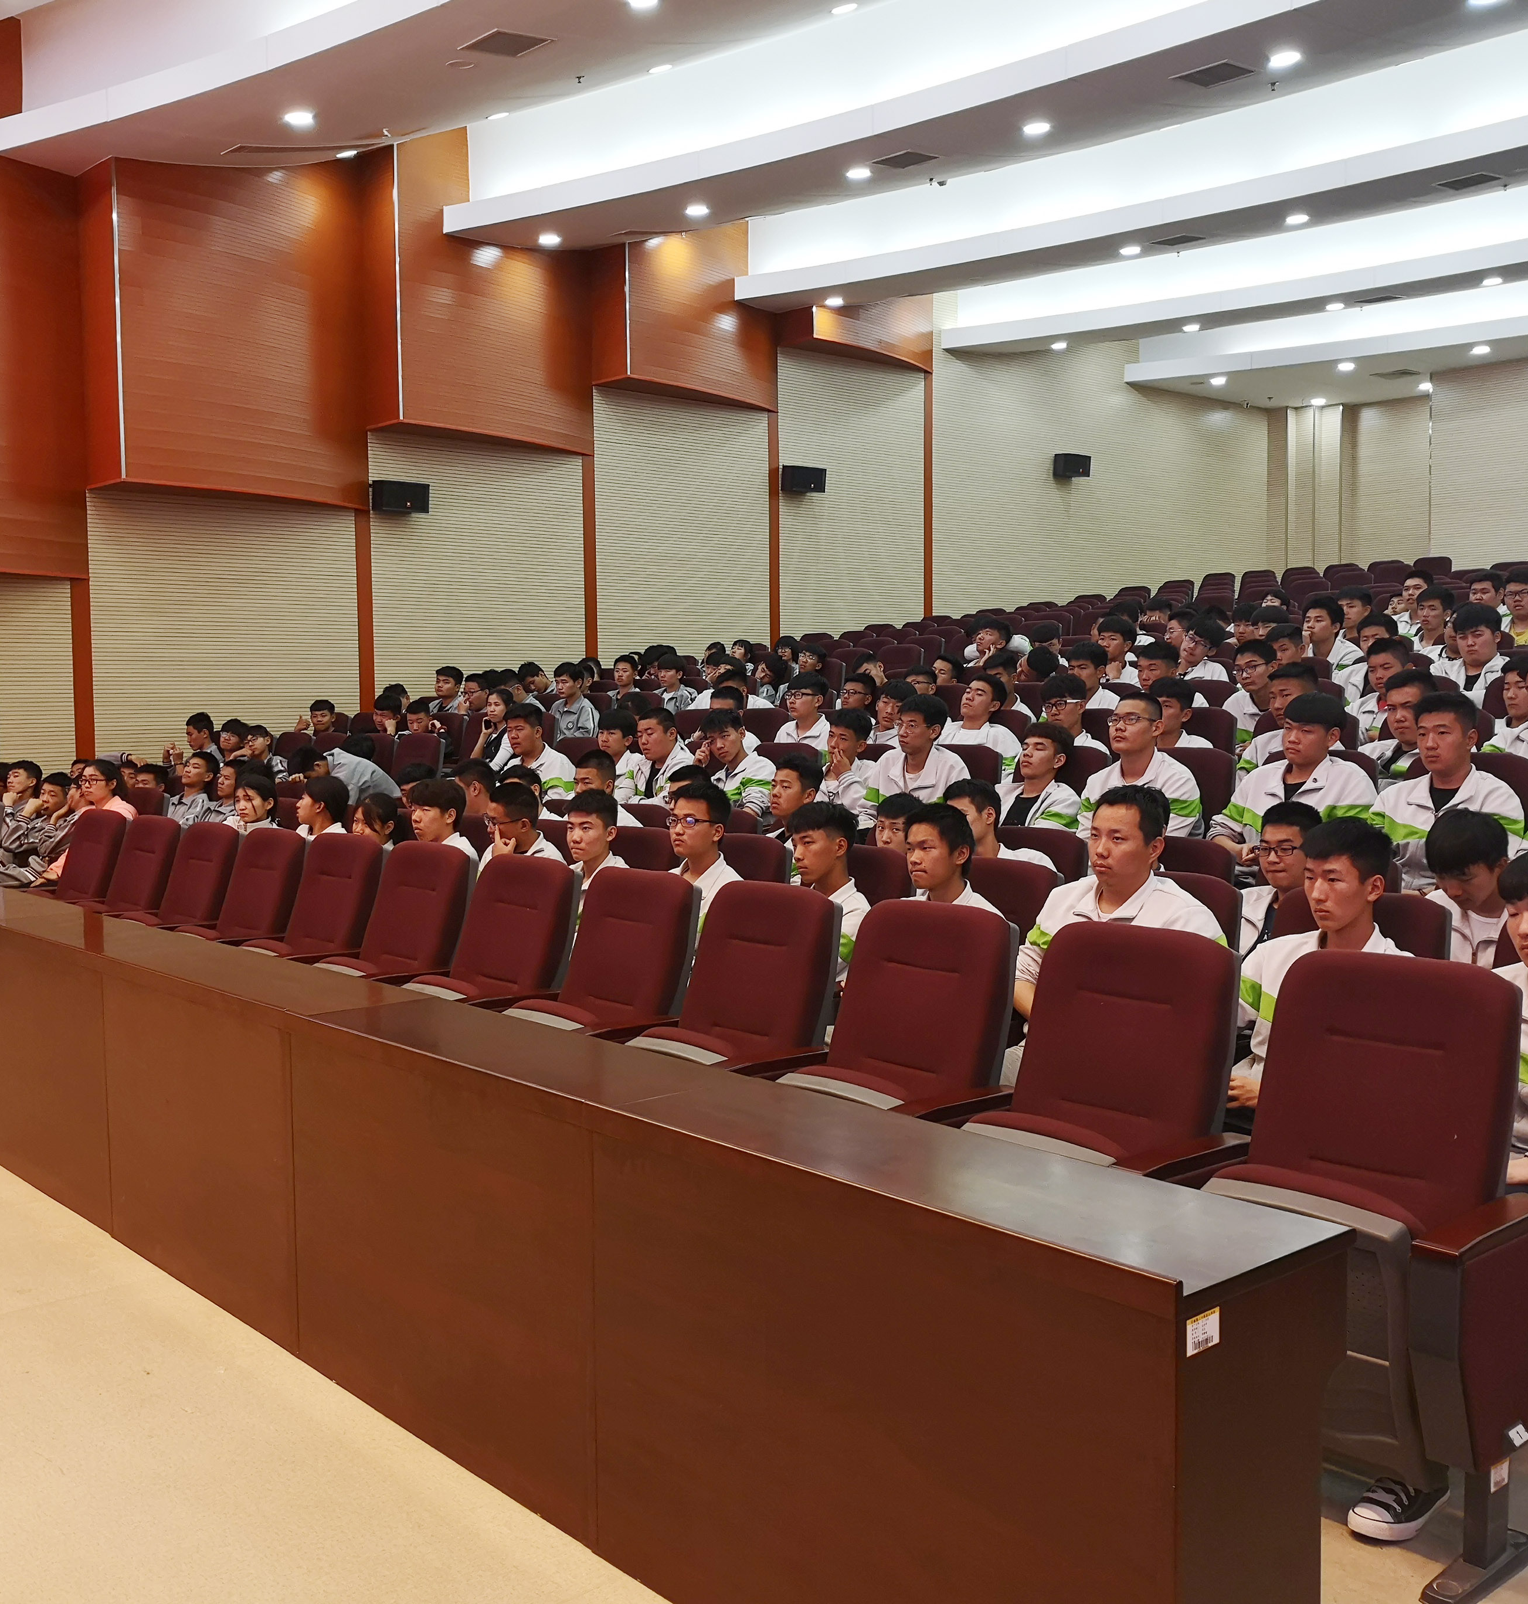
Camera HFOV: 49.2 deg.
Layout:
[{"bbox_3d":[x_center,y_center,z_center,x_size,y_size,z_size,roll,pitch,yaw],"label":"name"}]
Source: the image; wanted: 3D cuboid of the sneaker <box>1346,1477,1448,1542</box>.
[{"bbox_3d":[1.171,1.258,3.059,0.277,0.105,0.103,-3,5,-41],"label":"sneaker"}]

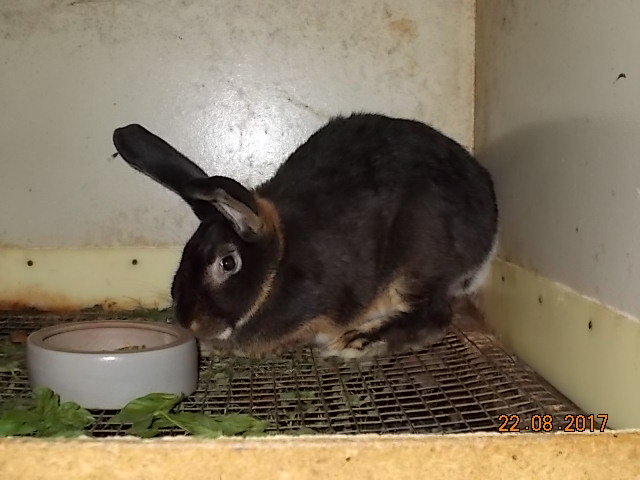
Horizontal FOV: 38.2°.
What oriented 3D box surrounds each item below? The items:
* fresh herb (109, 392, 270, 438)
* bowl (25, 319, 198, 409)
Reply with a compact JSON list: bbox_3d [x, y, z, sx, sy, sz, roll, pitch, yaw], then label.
[{"bbox_3d":[-0.097,0.125,0.696,0.118,0.026,0.075,0,6,0],"label":"fresh herb"},{"bbox_3d":[-0.176,0.104,0.792,0.142,0.047,0.142,0,6,0],"label":"bowl"}]

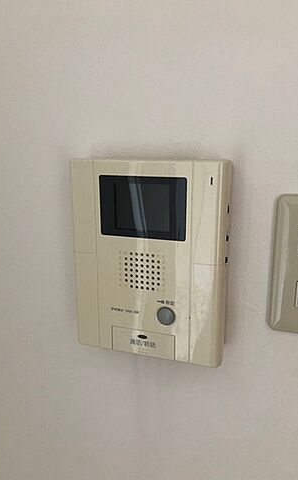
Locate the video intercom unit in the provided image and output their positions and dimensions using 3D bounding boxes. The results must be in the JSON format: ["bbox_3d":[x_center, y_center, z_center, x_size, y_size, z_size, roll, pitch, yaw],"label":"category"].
[{"bbox_3d":[0.001,0.017,0.353,0.137,0.175,0.034,4,13,18],"label":"video intercom unit"}]

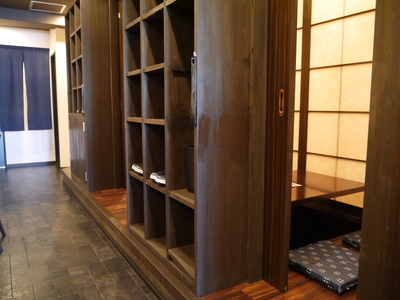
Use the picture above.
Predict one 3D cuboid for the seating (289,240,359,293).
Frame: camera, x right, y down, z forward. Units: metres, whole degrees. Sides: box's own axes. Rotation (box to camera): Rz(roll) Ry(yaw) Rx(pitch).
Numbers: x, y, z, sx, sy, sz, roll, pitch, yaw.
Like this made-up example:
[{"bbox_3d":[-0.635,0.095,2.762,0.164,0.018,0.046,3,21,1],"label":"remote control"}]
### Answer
[{"bbox_3d":[0.791,0.683,1.946,0.434,0.048,0.424,-4,8,-31],"label":"seating"}]

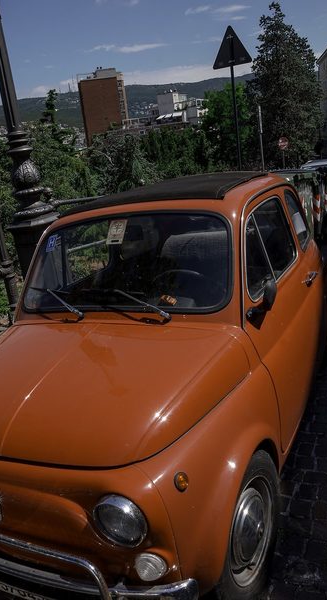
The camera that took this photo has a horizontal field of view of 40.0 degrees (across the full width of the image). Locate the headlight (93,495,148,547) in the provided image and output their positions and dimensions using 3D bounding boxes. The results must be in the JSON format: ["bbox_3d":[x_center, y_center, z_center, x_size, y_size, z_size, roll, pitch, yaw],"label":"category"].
[{"bbox_3d":[-0.102,0.553,1.140,0.155,0.155,0.070,-2,14,25],"label":"headlight"}]

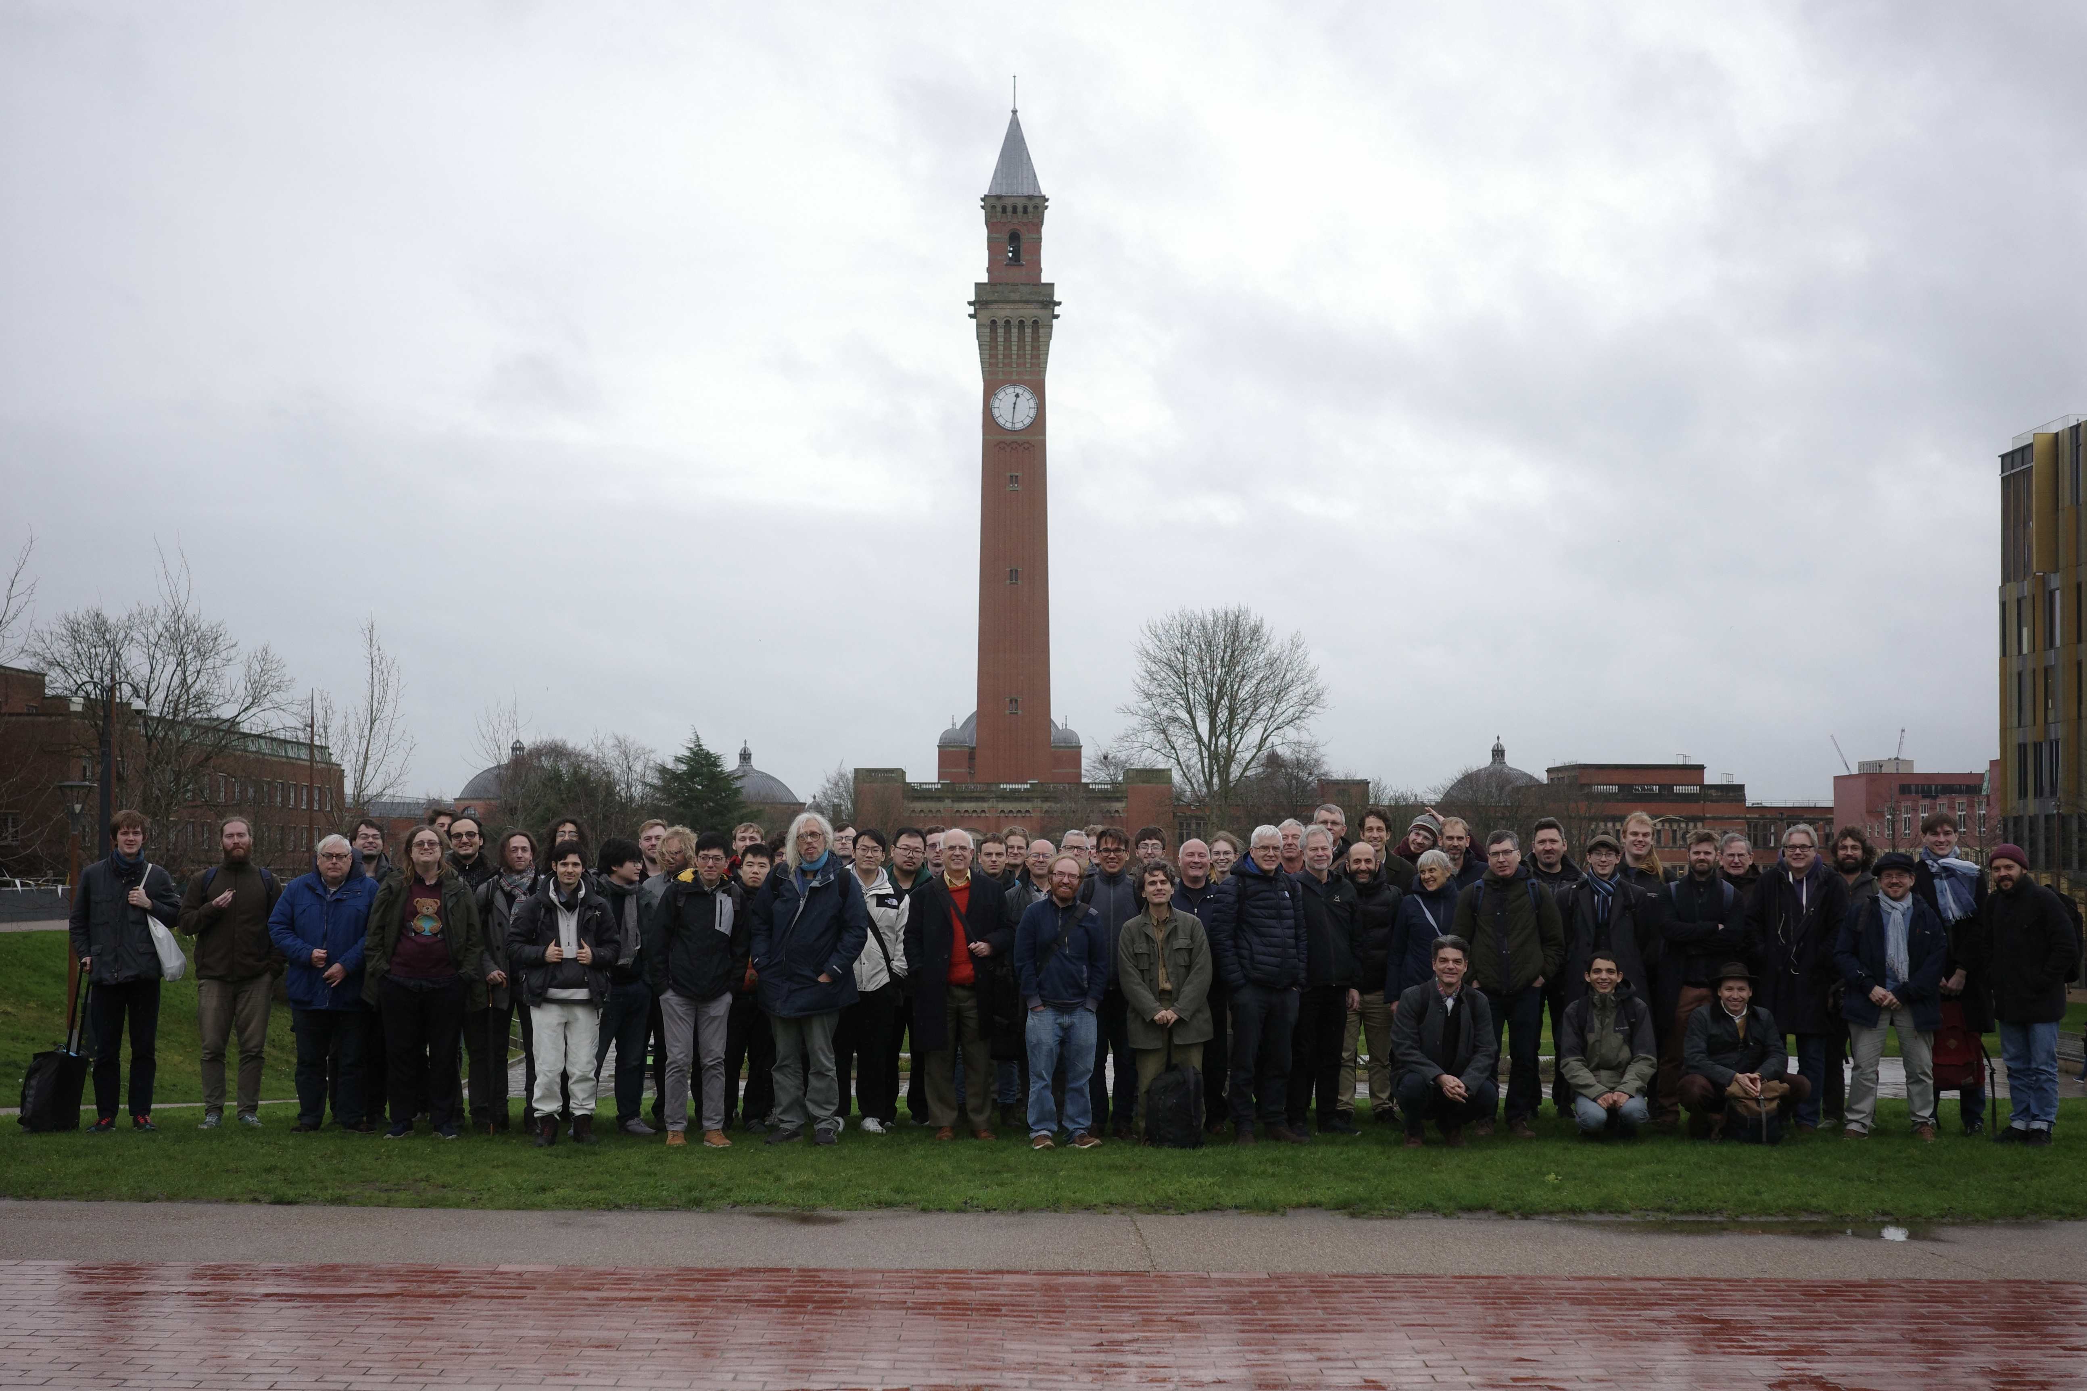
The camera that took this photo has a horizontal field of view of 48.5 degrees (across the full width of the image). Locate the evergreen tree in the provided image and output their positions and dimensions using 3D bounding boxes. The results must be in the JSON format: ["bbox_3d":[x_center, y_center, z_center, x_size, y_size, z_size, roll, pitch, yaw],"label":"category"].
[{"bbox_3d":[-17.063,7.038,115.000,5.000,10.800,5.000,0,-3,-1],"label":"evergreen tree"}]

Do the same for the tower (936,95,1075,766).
[{"bbox_3d":[-3.286,-21.599,267.000,10.600,99.000,10.600,0,-3,-1],"label":"tower"}]

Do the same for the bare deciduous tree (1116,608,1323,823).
[{"bbox_3d":[11.655,4.748,150.000,13.200,21.000,13.000,0,-3,-1],"label":"bare deciduous tree"}]

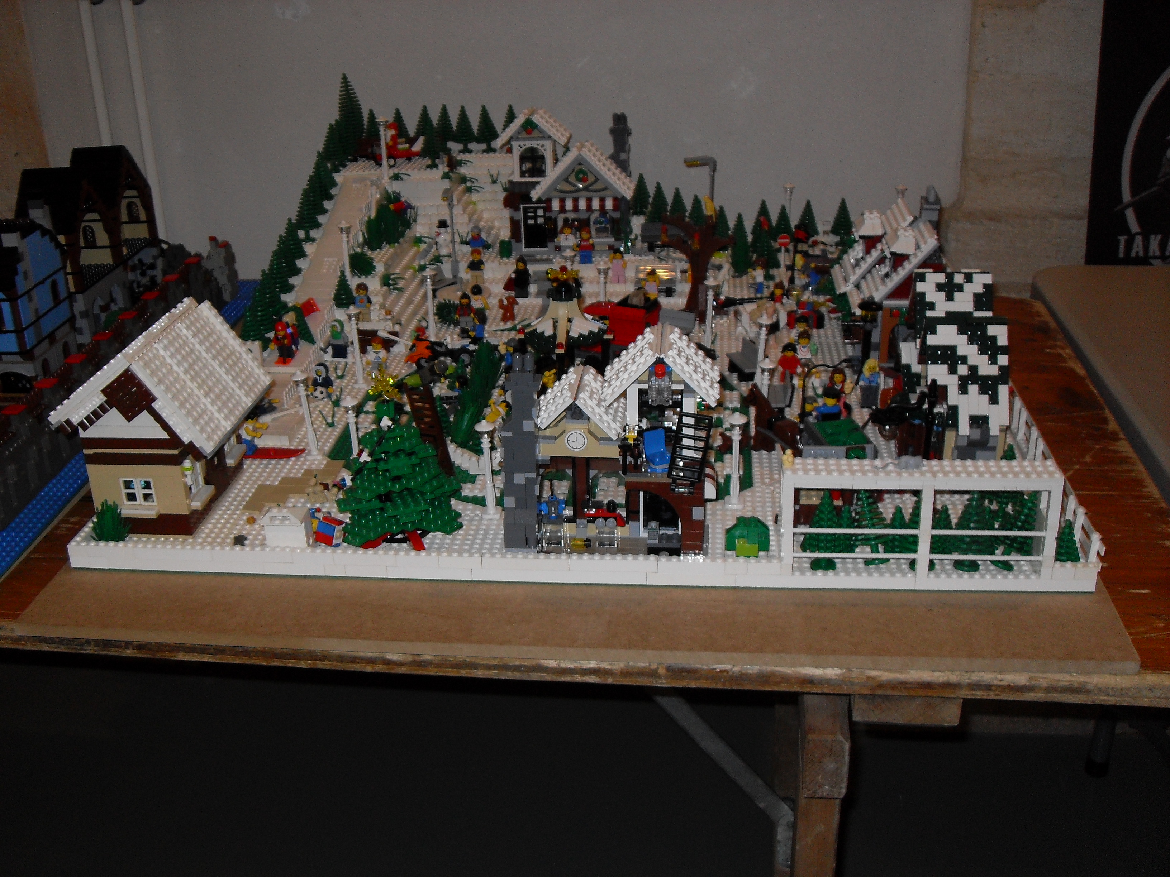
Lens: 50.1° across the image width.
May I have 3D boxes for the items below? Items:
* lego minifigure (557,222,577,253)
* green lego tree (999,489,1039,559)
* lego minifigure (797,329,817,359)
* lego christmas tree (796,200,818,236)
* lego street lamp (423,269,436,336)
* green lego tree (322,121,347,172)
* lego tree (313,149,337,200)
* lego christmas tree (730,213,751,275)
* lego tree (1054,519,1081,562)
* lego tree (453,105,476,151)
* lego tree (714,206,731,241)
[{"bbox_3d":[-0.021,-0.239,1.505,0.024,0.041,0.015,1,24,6],"label":"lego minifigure"},{"bbox_3d":[0.311,0.063,0.897,0.033,0.063,0.033,11,24,2],"label":"green lego tree"},{"bbox_3d":[0.218,-0.086,1.235,0.022,0.042,0.015,3,24,11],"label":"lego minifigure"},{"bbox_3d":[0.296,-0.289,1.668,0.033,0.063,0.033,1,23,6],"label":"lego christmas tree"},{"bbox_3d":[-0.164,-0.143,1.335,0.016,0.079,0.016,1,24,6],"label":"lego street lamp"},{"bbox_3d":[-0.320,-0.372,1.594,0.033,0.064,0.033,1,23,6],"label":"green lego tree"},{"bbox_3d":[-0.319,-0.322,1.525,0.030,0.064,0.030,1,23,6],"label":"lego tree"},{"bbox_3d":[0.206,-0.262,1.657,0.031,0.072,0.031,1,23,6],"label":"lego christmas tree"},{"bbox_3d":[0.337,0.073,0.875,0.020,0.037,0.020,1,24,6],"label":"lego tree"},{"bbox_3d":[-0.157,-0.404,1.632,0.030,0.064,0.030,1,23,6],"label":"lego tree"},{"bbox_3d":[0.183,-0.284,1.682,0.033,0.063,0.033,1,23,6],"label":"lego tree"}]

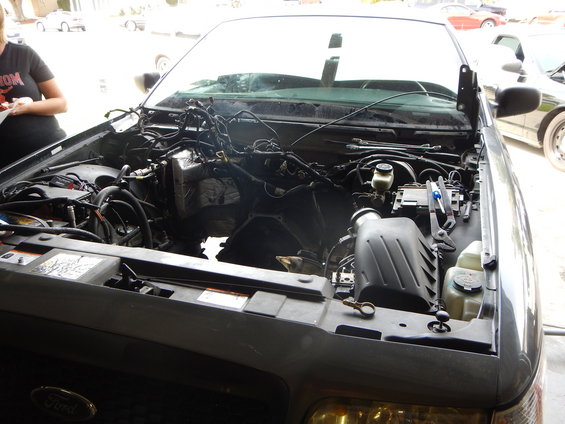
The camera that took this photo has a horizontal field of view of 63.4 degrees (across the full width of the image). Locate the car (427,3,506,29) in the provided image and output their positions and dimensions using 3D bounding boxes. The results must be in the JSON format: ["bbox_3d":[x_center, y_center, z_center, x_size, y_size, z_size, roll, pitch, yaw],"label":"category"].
[{"bbox_3d":[9.180,-10.150,24.000,4.650,1.370,1.850,3,24,8],"label":"car"}]

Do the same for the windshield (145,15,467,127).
[{"bbox_3d":[0.124,-0.718,2.258,1.570,0.130,0.880,7,54,16],"label":"windshield"}]

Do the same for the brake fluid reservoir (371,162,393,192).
[{"bbox_3d":[0.359,-0.123,1.640,0.080,0.092,0.090,7,25,16],"label":"brake fluid reservoir"}]

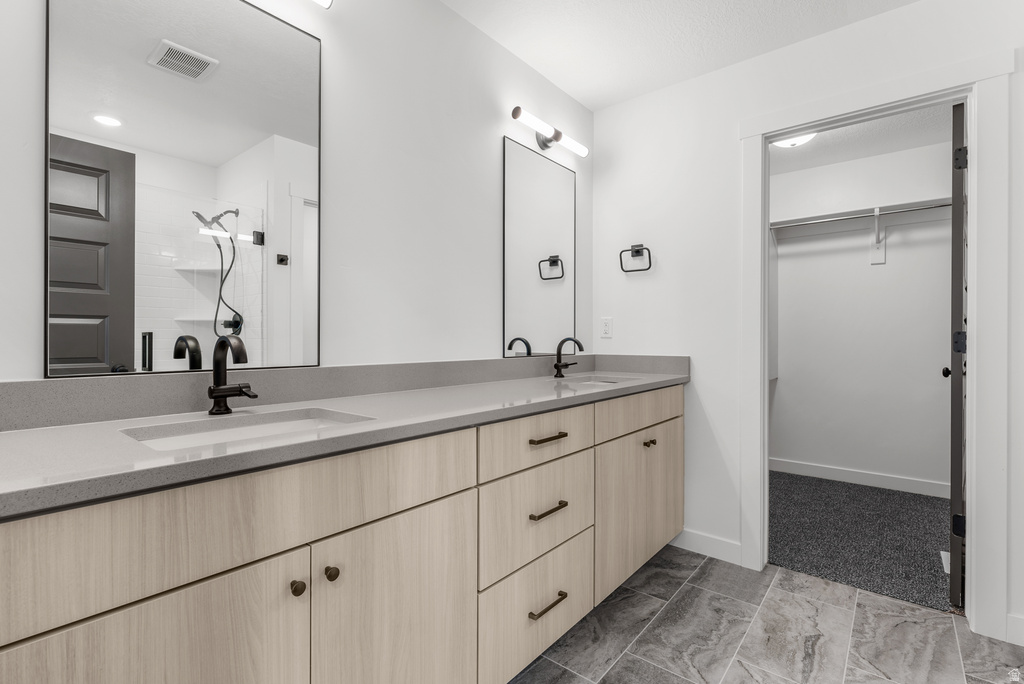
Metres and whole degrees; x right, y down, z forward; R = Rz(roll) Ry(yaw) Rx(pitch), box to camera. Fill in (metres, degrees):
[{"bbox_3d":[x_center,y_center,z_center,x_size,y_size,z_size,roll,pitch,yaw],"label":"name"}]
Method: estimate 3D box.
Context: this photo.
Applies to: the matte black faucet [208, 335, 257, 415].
[{"bbox_3d":[-0.678,0.081,1.127,0.170,0.193,0.102,0,0,40],"label":"matte black faucet"}]

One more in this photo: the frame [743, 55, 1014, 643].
[{"bbox_3d":[1.500,0.010,1.986,0.910,2.150,0.140,0,0,40],"label":"frame"}]

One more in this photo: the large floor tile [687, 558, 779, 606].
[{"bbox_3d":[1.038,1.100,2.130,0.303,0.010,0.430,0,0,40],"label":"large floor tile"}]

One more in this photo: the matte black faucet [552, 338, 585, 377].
[{"bbox_3d":[0.299,0.080,2.282,0.170,0.193,0.102,0,0,40],"label":"matte black faucet"}]

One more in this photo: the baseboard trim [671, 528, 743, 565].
[{"bbox_3d":[0.985,1.042,2.344,0.370,0.104,0.015,0,0,40],"label":"baseboard trim"}]

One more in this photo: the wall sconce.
[{"bbox_3d":[0.201,-1.033,2.298,0.110,0.117,0.610,0,0,40],"label":"wall sconce"}]

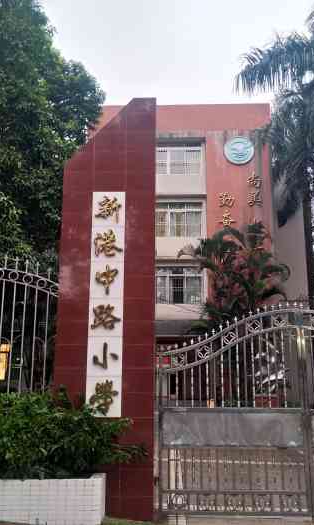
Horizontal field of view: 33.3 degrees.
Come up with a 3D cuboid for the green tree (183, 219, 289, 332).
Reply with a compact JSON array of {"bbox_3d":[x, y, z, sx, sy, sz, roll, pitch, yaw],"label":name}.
[{"bbox_3d":[2.824,2.307,17.986,3.600,7.200,3.400,0,-14,0],"label":"green tree"}]

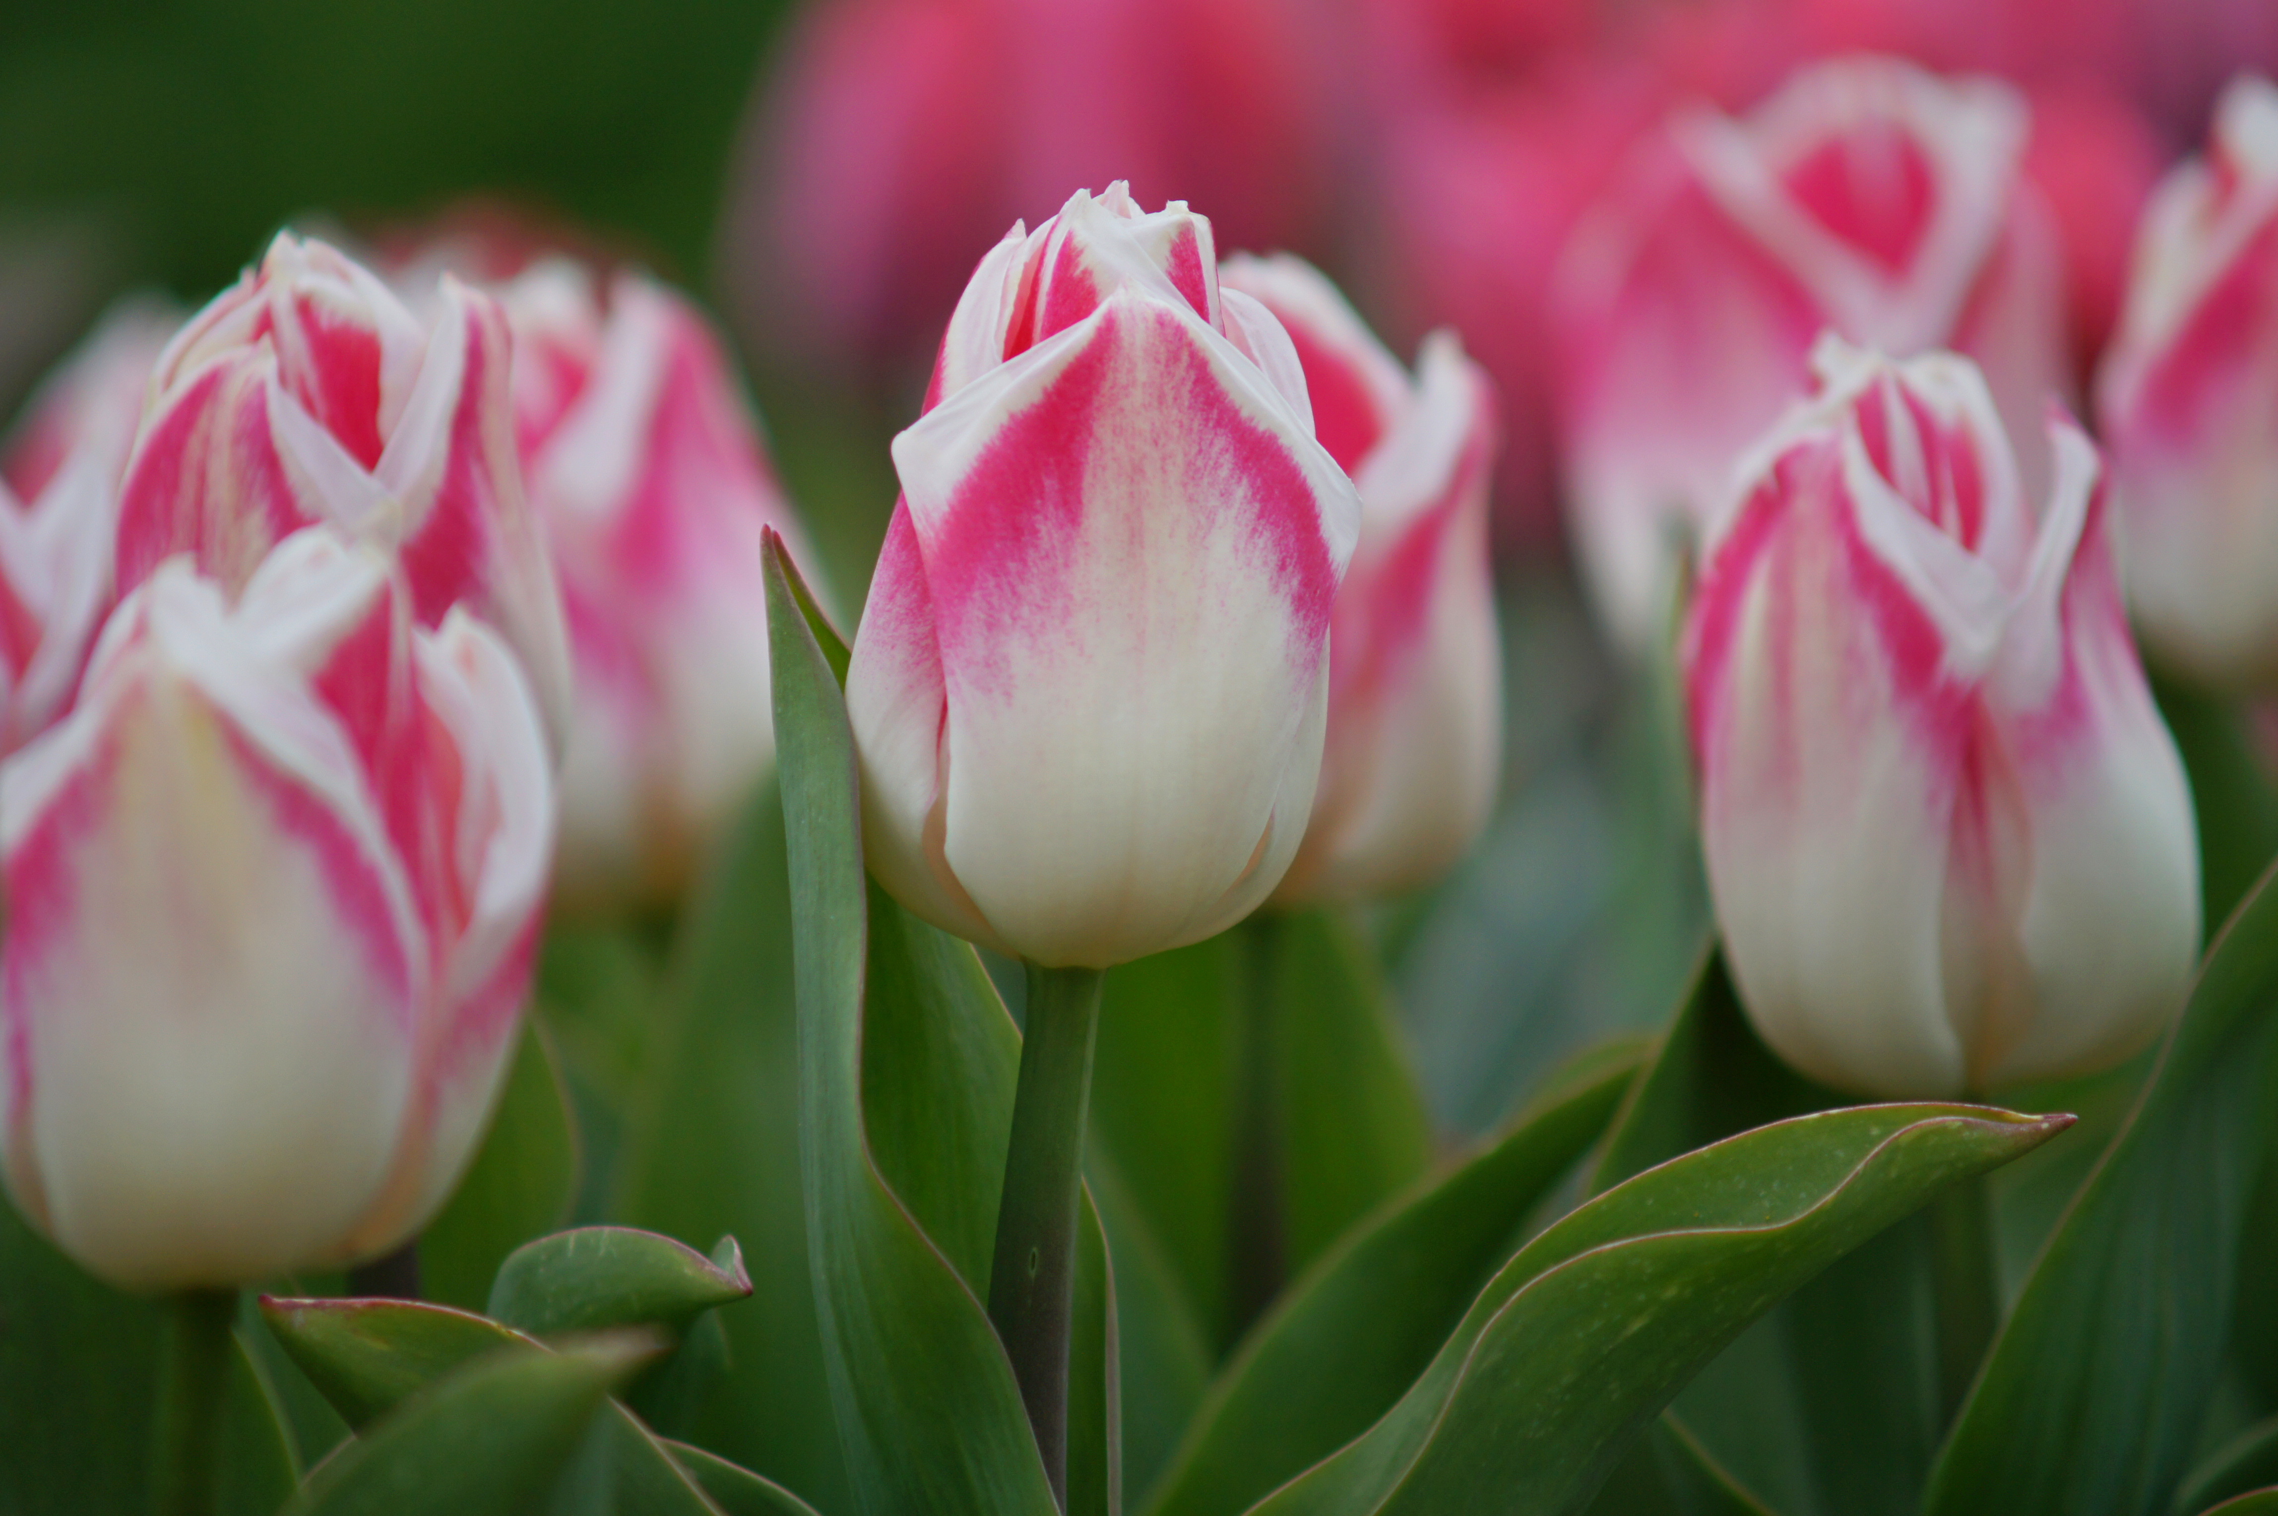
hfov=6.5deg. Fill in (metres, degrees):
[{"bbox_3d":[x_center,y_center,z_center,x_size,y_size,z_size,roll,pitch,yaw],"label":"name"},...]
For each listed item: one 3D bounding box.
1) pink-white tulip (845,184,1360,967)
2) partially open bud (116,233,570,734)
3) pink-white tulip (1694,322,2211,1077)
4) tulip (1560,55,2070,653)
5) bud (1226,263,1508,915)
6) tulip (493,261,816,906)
[{"bbox_3d":[-0.003,-0.016,1.700,0.044,0.066,0.043,0,7,0],"label":"pink-white tulip"},{"bbox_3d":[-0.070,-0.016,1.740,0.040,0.058,0.040,0,7,0],"label":"partially open bud"},{"bbox_3d":[0.070,-0.004,1.740,0.045,0.066,0.044,0,7,0],"label":"pink-white tulip"},{"bbox_3d":[0.064,-0.034,1.870,0.047,0.061,0.046,0,7,0],"label":"tulip"},{"bbox_3d":[0.012,-0.016,1.780,0.040,0.057,0.039,0,7,0],"label":"bud"},{"bbox_3d":[-0.045,-0.015,1.810,0.035,0.058,0.034,0,7,0],"label":"tulip"}]

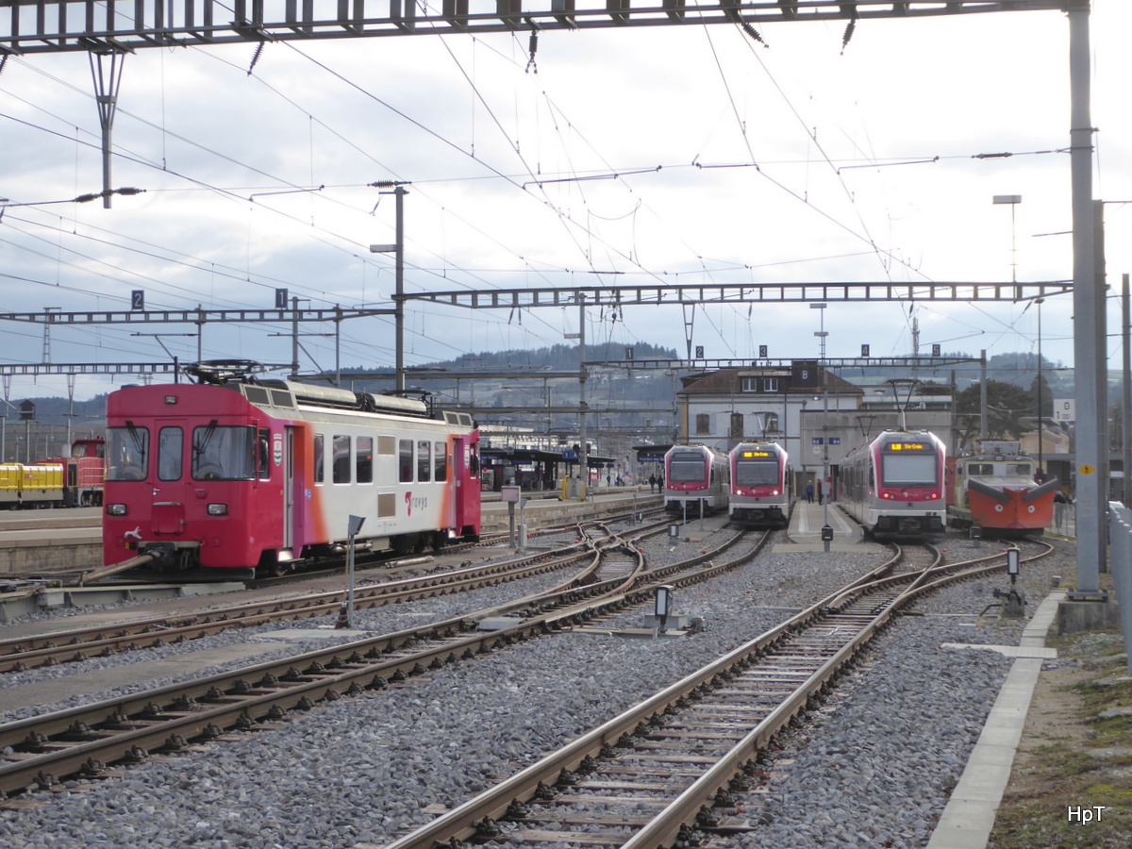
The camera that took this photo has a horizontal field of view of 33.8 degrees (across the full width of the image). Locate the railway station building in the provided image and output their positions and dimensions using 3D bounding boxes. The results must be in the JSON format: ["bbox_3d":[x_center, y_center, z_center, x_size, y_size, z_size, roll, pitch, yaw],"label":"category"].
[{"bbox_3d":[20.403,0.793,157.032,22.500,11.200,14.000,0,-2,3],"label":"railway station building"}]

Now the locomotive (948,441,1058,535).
[{"bbox_3d":[16.358,2.355,70.161,3.050,3.500,8.500,0,-2,7],"label":"locomotive"}]

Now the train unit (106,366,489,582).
[{"bbox_3d":[-5.127,0.996,40.718,2.680,3.950,17.600,0,-2,10],"label":"train unit"}]

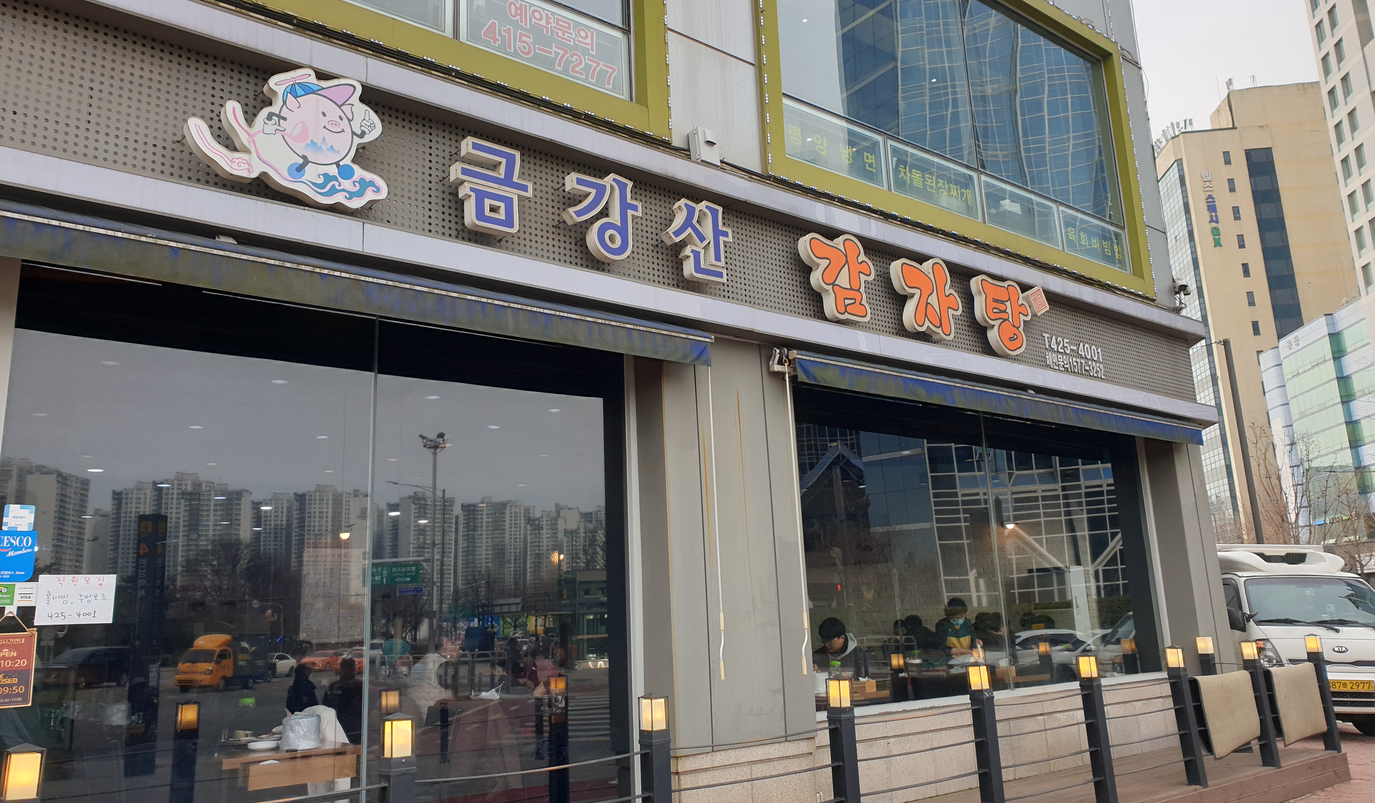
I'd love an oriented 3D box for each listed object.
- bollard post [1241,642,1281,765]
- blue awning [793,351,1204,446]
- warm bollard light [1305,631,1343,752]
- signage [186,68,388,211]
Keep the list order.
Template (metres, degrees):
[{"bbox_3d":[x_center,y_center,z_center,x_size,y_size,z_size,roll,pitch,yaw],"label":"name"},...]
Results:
[{"bbox_3d":[4.764,2.516,8.574,0.101,1.009,0.101,8,-17,-38],"label":"bollard post"},{"bbox_3d":[3.071,0.053,9.209,6.027,0.289,0.252,8,-17,-38],"label":"blue awning"},{"bbox_3d":[5.772,2.645,9.371,0.101,1.027,0.101,8,-17,-38],"label":"warm bollard light"},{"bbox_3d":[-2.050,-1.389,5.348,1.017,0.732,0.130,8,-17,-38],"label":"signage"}]

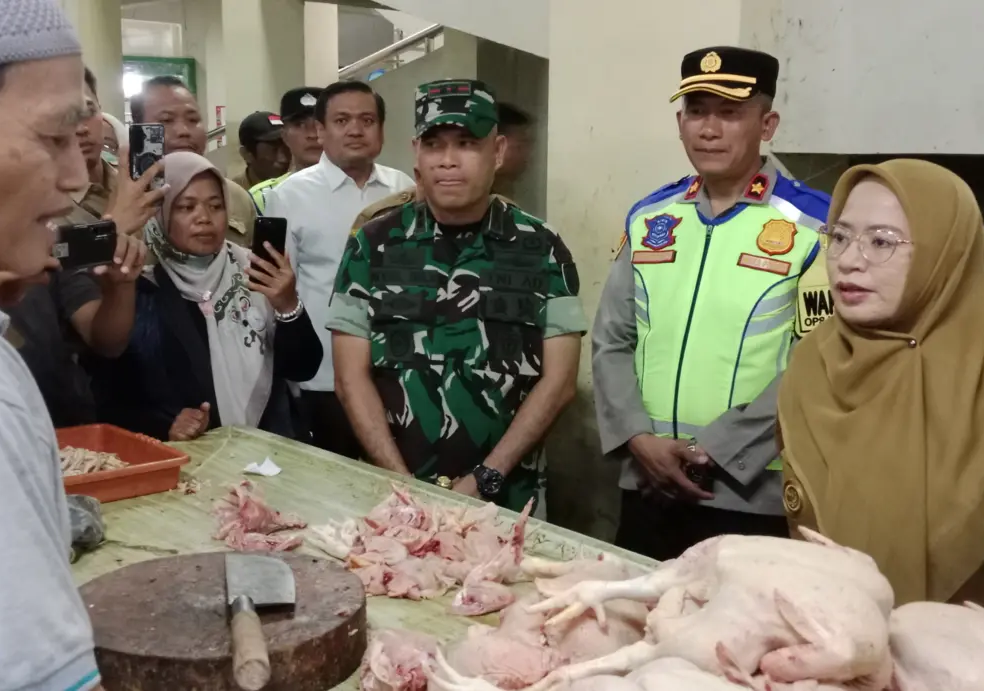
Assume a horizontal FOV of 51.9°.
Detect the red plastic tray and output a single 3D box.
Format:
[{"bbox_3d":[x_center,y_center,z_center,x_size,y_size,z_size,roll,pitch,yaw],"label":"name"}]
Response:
[{"bbox_3d":[-0.815,0.238,1.852,0.420,0.068,0.370,-7,11,-41],"label":"red plastic tray"}]

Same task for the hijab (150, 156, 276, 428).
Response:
[{"bbox_3d":[-0.665,-0.140,2.364,0.300,0.650,0.300,-4,9,-25],"label":"hijab"}]

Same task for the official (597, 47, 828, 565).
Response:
[{"bbox_3d":[0.410,0.304,1.983,0.490,1.730,0.310,4,9,25],"label":"official"}]

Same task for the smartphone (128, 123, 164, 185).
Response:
[{"bbox_3d":[-0.700,-0.380,2.067,0.076,0.160,0.012,-4,9,-27],"label":"smartphone"}]

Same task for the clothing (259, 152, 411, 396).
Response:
[{"bbox_3d":[-0.375,-0.194,2.750,0.500,0.660,0.280,-1,8,-10],"label":"clothing"}]

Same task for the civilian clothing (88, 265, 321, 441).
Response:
[{"bbox_3d":[-0.670,0.090,2.417,0.540,0.580,0.360,-4,9,-25],"label":"civilian clothing"}]

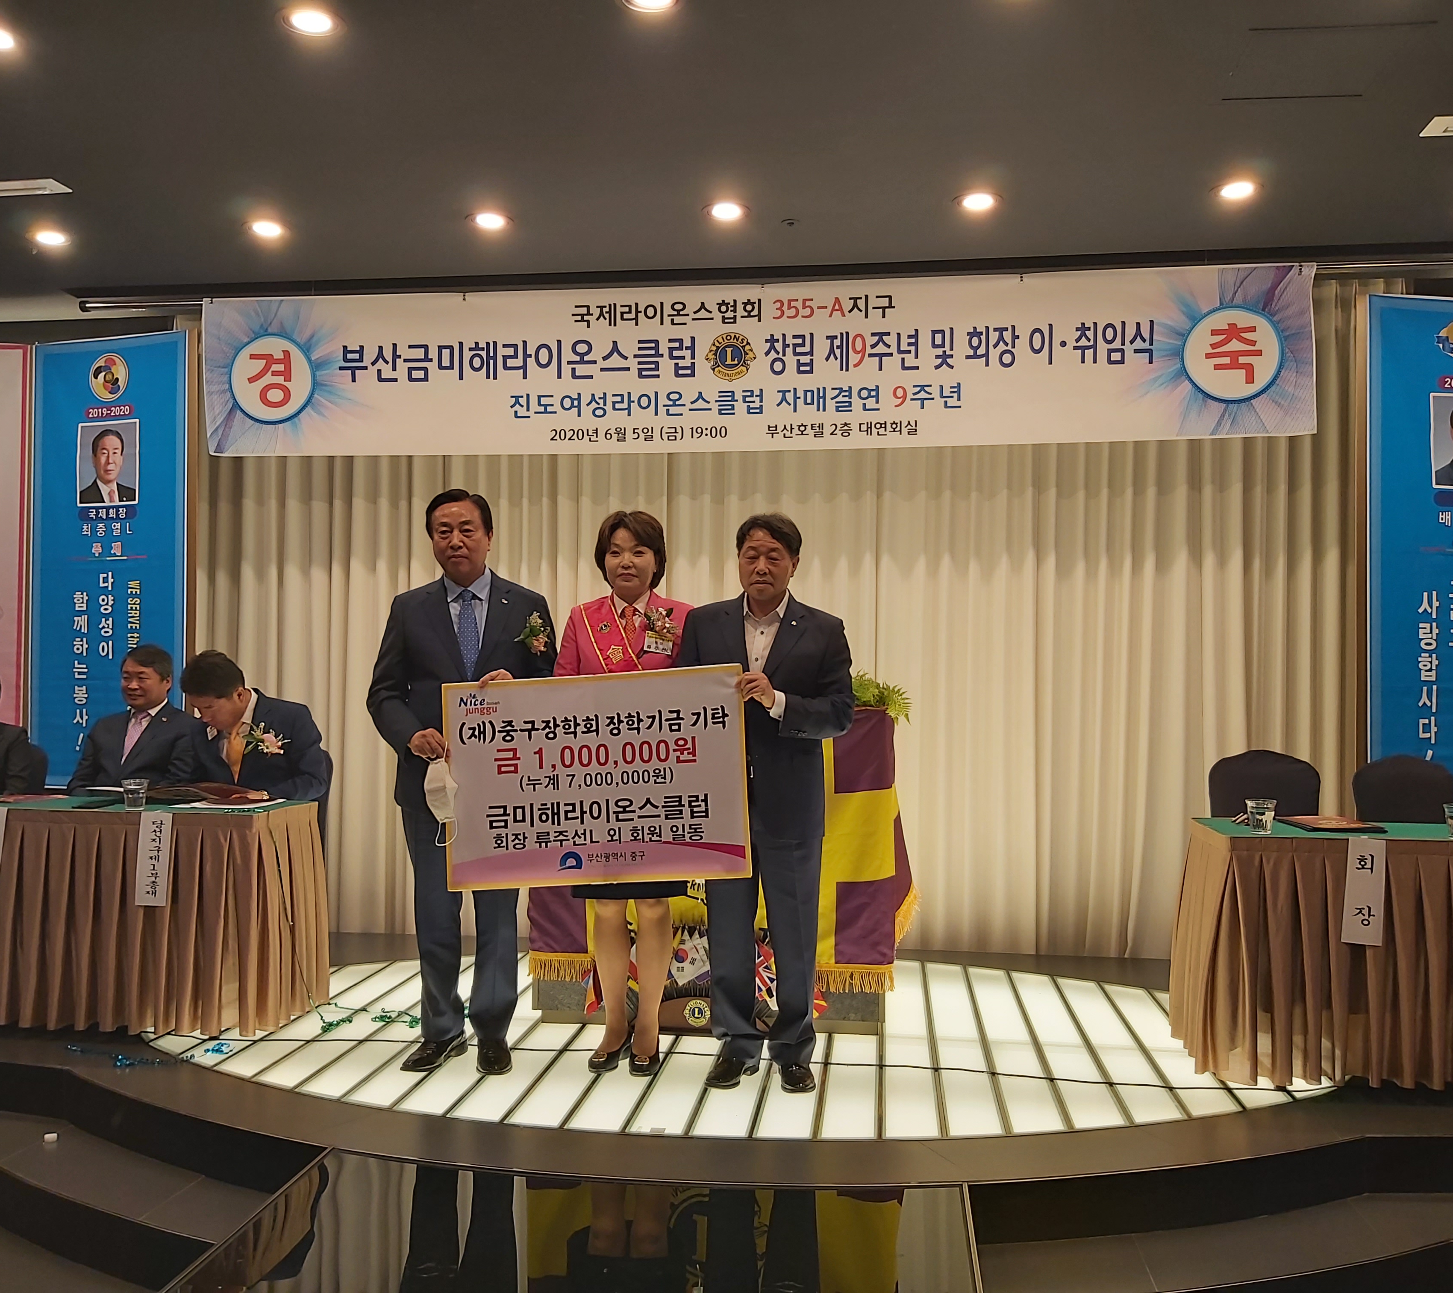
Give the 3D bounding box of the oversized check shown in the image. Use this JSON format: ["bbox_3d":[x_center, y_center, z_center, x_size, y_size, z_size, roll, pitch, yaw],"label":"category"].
[{"bbox_3d":[-0.382,0.381,3.741,0.890,0.600,0.015,-4,-8,8],"label":"oversized check"}]

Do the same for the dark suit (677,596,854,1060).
[{"bbox_3d":[0.111,0.538,3.730,0.530,1.370,0.380,0,-1,5],"label":"dark suit"}]

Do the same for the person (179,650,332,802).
[{"bbox_3d":[-1.723,0.650,4.660,0.580,1.250,0.820,0,-1,8],"label":"person"}]

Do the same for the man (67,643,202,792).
[{"bbox_3d":[-2.232,0.629,4.700,0.580,1.290,0.800,0,-1,2],"label":"man"}]

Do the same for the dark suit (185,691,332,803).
[{"bbox_3d":[-1.689,0.475,4.660,0.560,0.620,0.520,0,-1,8],"label":"dark suit"}]

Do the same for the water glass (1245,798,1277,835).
[{"bbox_3d":[1.565,0.497,3.790,0.090,0.097,0.090,0,-1,7],"label":"water glass"}]

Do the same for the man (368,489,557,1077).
[{"bbox_3d":[-0.793,0.393,3.880,0.560,1.740,0.420,0,-1,0],"label":"man"}]

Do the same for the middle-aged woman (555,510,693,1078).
[{"bbox_3d":[-0.306,0.435,3.900,0.470,1.660,0.360,0,-1,3],"label":"middle-aged woman"}]

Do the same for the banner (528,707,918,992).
[{"bbox_3d":[0.002,0.666,4.420,1.270,0.950,0.420,0,-1,7],"label":"banner"}]

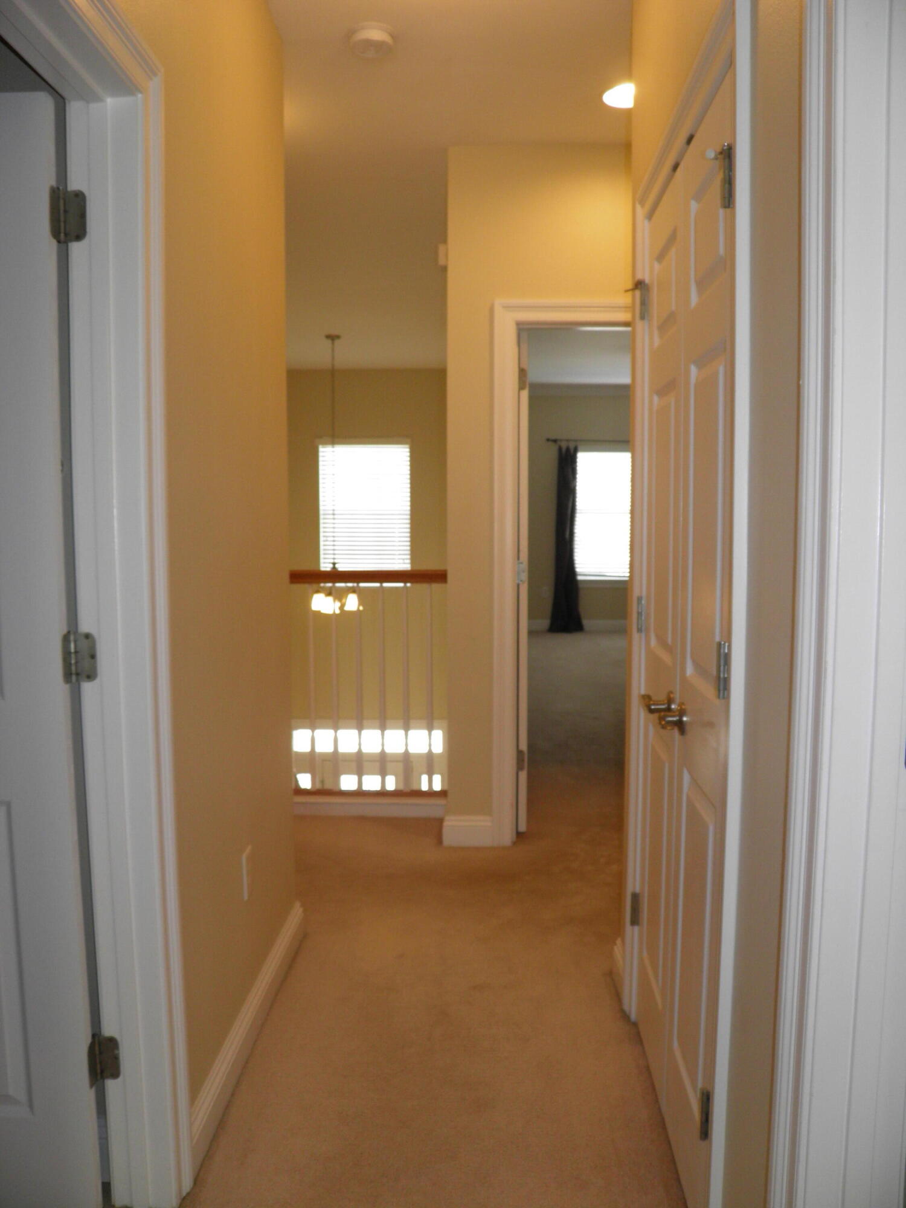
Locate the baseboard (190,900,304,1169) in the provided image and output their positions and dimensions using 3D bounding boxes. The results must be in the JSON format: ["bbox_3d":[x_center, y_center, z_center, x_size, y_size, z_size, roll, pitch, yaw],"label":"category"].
[{"bbox_3d":[-0.485,1.015,2.467,0.018,0.115,1.130,0,5,2],"label":"baseboard"}]

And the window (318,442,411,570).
[{"bbox_3d":[-0.829,-0.842,9.226,0.870,1.370,0.090,0,5,2],"label":"window"}]

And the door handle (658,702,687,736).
[{"bbox_3d":[0.421,0.220,1.884,0.060,0.064,0.130,0,5,2],"label":"door handle"}]

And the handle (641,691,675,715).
[{"bbox_3d":[0.430,0.207,2.053,0.060,0.064,0.130,0,5,2],"label":"handle"}]

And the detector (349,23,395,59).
[{"bbox_3d":[-0.230,-1.605,2.788,0.138,0.043,0.138,0,5,2],"label":"detector"}]

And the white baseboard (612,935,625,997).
[{"bbox_3d":[0.451,0.991,2.674,0.016,0.115,0.190,0,5,2],"label":"white baseboard"}]

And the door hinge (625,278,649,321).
[{"bbox_3d":[0.443,-0.732,2.349,0.052,0.100,0.030,0,5,2],"label":"door hinge"}]

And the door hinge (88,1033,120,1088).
[{"bbox_3d":[-0.635,0.833,1.784,0.053,0.090,0.046,0,5,2],"label":"door hinge"}]

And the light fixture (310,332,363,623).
[{"bbox_3d":[-0.887,-0.975,7.545,0.410,2.150,0.410,0,5,2],"label":"light fixture"}]

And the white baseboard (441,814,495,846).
[{"bbox_3d":[0.062,0.895,3.863,0.210,0.115,0.018,0,5,2],"label":"white baseboard"}]

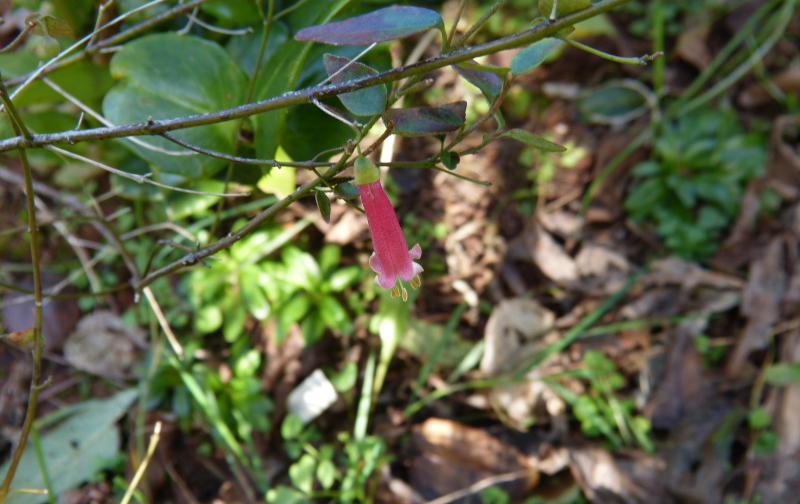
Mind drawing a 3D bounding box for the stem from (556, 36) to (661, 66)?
[{"bbox_3d":[0.065,-0.062,0.335,0.033,0.005,0.005,9,0,0],"label":"stem"}]

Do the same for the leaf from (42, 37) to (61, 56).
[{"bbox_3d":[-0.135,-0.079,0.420,0.007,0.007,0.004,0,40,0],"label":"leaf"}]

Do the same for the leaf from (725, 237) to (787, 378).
[{"bbox_3d":[0.223,0.035,0.680,0.034,0.018,0.115,10,42,11],"label":"leaf"}]

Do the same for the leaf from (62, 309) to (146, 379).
[{"bbox_3d":[-0.190,0.059,0.702,0.049,0.016,0.046,0,40,0],"label":"leaf"}]

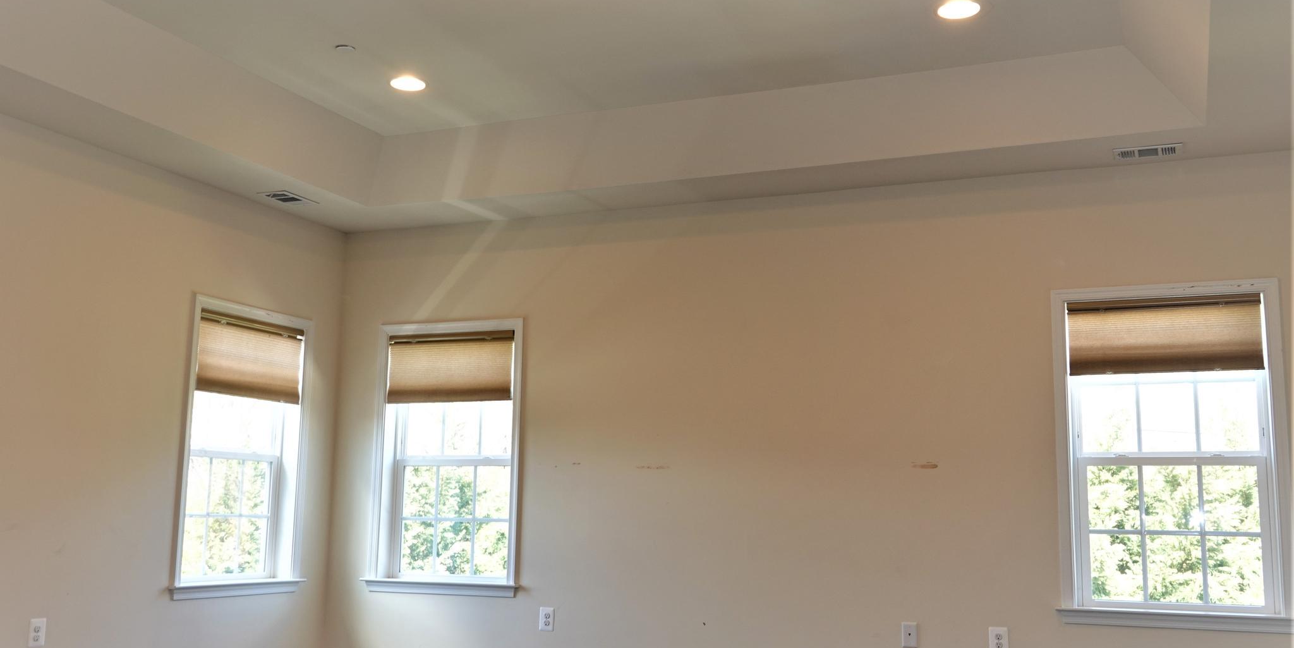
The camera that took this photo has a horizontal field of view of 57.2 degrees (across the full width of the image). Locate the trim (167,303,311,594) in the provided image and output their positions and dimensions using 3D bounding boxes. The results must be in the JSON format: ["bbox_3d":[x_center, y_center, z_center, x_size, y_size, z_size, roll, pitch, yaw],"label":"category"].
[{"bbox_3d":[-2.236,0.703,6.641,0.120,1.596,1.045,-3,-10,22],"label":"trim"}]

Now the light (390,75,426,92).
[{"bbox_3d":[-1.145,-1.147,5.684,0.175,0.030,0.175,1,-9,0],"label":"light"}]

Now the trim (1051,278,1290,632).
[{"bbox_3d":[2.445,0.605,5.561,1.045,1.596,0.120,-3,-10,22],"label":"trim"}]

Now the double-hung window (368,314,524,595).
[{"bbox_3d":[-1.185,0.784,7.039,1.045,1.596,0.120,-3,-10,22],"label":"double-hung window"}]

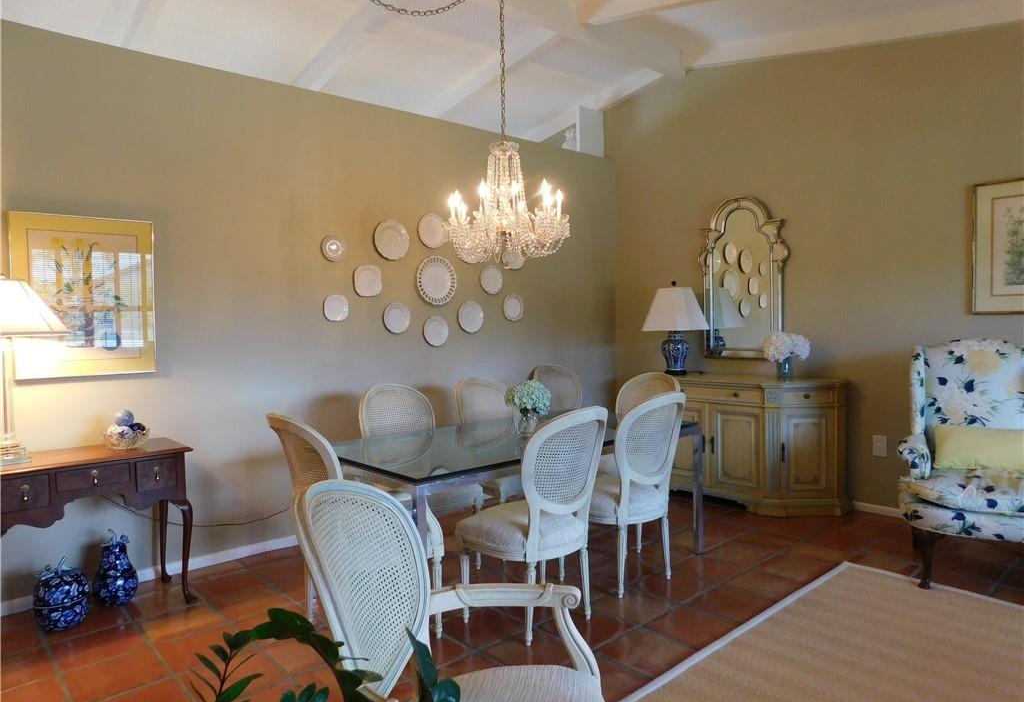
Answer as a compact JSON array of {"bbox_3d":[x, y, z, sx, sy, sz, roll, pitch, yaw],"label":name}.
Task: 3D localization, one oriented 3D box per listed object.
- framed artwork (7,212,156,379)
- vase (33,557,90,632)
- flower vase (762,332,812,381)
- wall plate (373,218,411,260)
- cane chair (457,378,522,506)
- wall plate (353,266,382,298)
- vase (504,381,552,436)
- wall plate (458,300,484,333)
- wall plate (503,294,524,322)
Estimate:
[{"bbox_3d":[-2.041,-0.258,3.271,0.590,0.755,0.030,-3,4,-42],"label":"framed artwork"},{"bbox_3d":[-1.967,1.053,2.974,0.205,0.310,0.205,-3,4,-42],"label":"vase"},{"bbox_3d":[1.865,0.037,4.623,0.280,0.330,0.310,-3,3,-42],"label":"flower vase"},{"bbox_3d":[-0.771,-0.715,4.395,0.264,0.259,0.025,-3,4,-42],"label":"wall plate"},{"bbox_3d":[-0.035,0.634,4.032,0.533,0.982,0.520,2,4,45],"label":"cane chair"},{"bbox_3d":[-0.903,-0.439,4.295,0.200,0.200,0.025,-3,4,-42],"label":"wall plate"},{"bbox_3d":[0.084,0.291,3.563,0.240,0.285,0.240,-1,3,0],"label":"vase"},{"bbox_3d":[-0.289,-0.245,4.884,0.240,0.240,0.030,-3,3,-42],"label":"wall plate"},{"bbox_3d":[0.015,-0.326,5.159,0.207,0.207,0.030,-3,3,-42],"label":"wall plate"}]

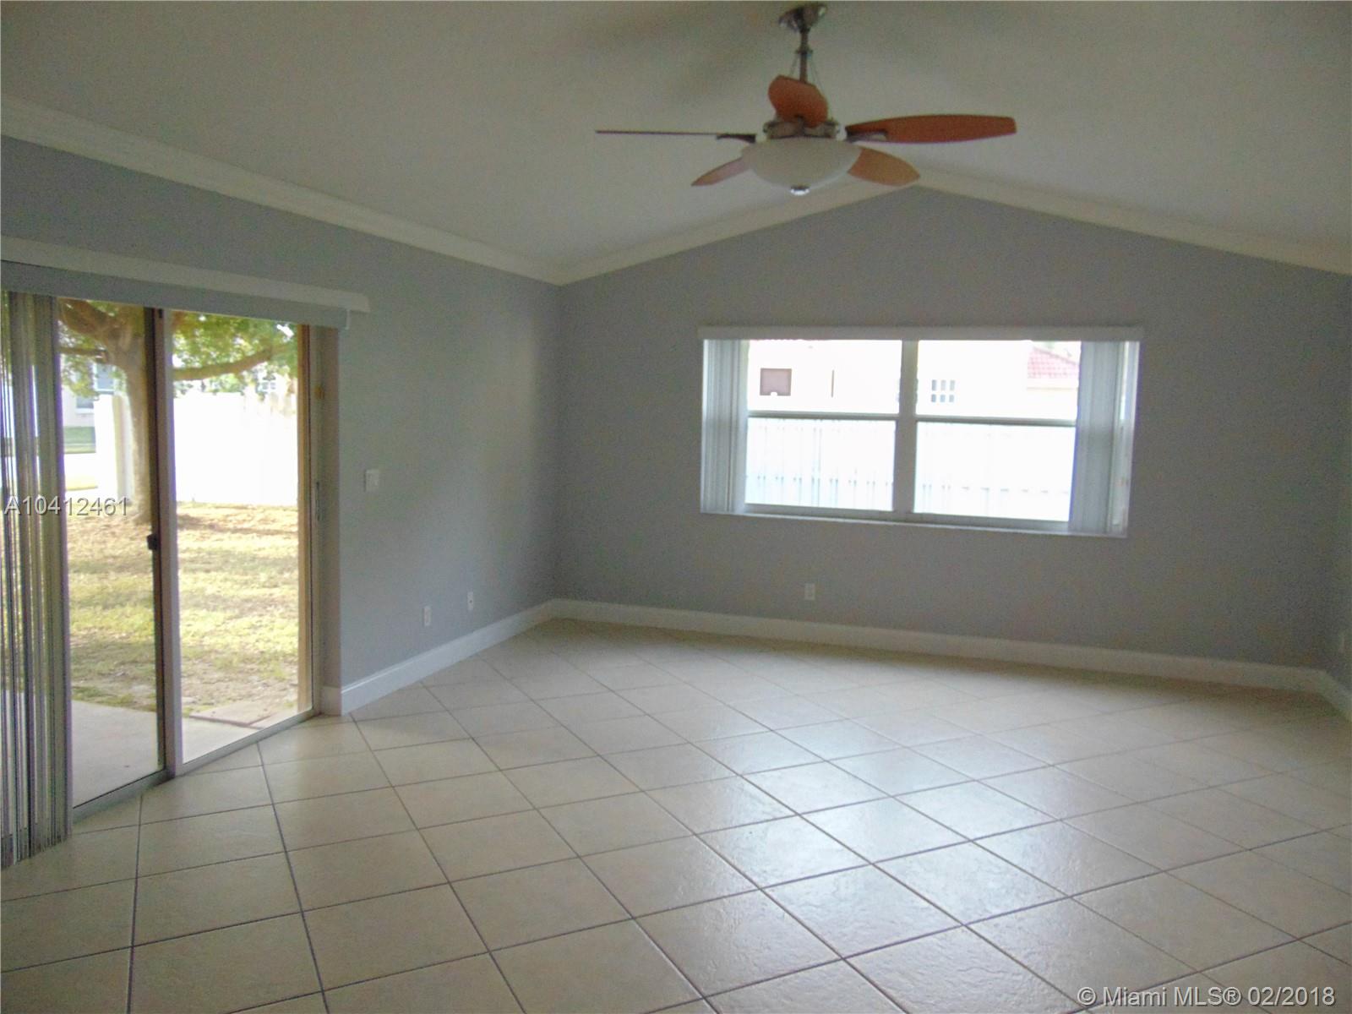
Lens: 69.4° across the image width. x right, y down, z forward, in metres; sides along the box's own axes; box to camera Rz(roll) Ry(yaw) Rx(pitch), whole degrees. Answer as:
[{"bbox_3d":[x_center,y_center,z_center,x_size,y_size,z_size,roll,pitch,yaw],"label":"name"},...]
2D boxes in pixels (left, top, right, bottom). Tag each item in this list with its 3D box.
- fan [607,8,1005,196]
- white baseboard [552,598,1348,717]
[{"bbox_3d":[0.428,-1.397,3.370,1.400,0.640,1.360,2,5,9],"label":"fan"},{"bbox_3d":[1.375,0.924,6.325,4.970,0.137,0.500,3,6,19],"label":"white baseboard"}]

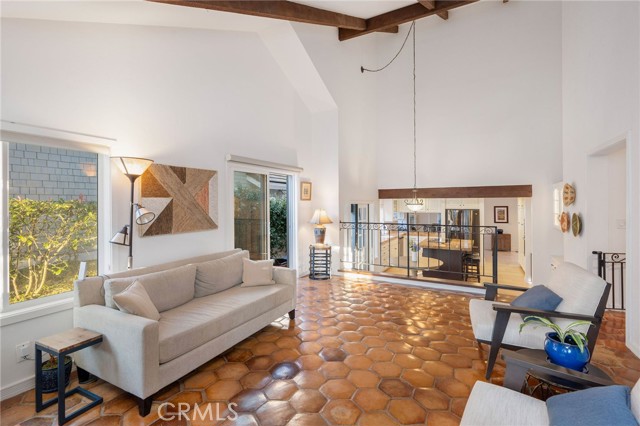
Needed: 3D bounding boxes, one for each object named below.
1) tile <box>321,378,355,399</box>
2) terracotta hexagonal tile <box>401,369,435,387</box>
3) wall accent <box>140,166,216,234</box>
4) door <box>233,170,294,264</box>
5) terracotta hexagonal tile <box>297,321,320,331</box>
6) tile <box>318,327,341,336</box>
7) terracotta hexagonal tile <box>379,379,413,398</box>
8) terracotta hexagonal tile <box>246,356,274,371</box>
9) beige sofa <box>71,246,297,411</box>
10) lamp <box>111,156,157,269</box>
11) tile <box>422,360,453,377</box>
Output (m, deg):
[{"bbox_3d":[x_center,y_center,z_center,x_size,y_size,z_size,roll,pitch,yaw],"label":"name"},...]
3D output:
[{"bbox_3d":[0.143,1.340,2.151,0.273,0.018,0.236,0,1,-1],"label":"tile"},{"bbox_3d":[0.839,1.417,2.435,0.285,0.020,0.250,0,1,-2],"label":"terracotta hexagonal tile"},{"bbox_3d":[-1.568,-0.148,3.271,0.045,0.753,0.958,0,1,29],"label":"wall accent"},{"bbox_3d":[-0.920,0.328,4.958,0.100,2.052,1.710,1,1,28],"label":"door"},{"bbox_3d":[-0.119,1.393,3.485,0.285,0.020,0.250,0,1,-2],"label":"terracotta hexagonal tile"},{"bbox_3d":[0.105,1.344,3.201,0.265,0.020,0.238,0,1,-2],"label":"tile"},{"bbox_3d":[0.585,1.366,2.197,0.265,0.020,0.238,0,1,-2],"label":"terracotta hexagonal tile"},{"bbox_3d":[-0.522,1.335,2.518,0.273,0.018,0.236,0,1,-1],"label":"terracotta hexagonal tile"},{"bbox_3d":[-1.190,0.976,3.051,0.954,0.835,1.955,1,1,28],"label":"beige sofa"},{"bbox_3d":[-1.737,0.424,2.635,0.370,1.830,0.370,1,1,28],"label":"lamp"},{"bbox_3d":[1.070,1.415,2.573,0.285,0.020,0.250,0,1,-2],"label":"tile"}]

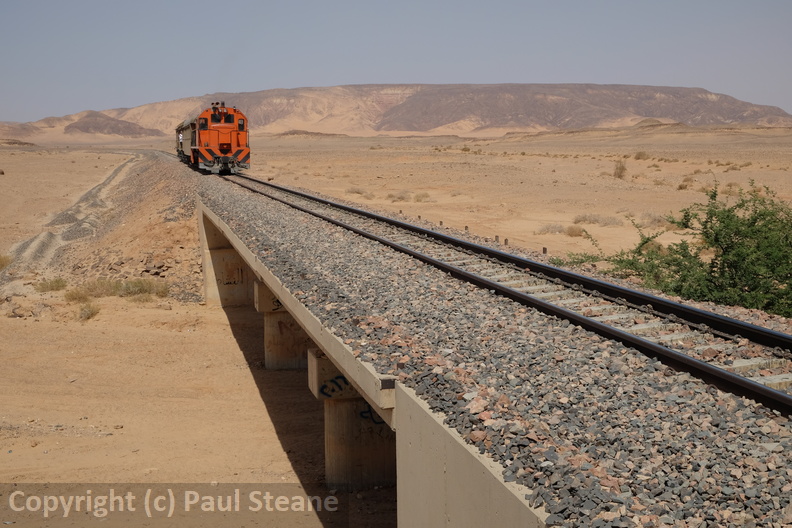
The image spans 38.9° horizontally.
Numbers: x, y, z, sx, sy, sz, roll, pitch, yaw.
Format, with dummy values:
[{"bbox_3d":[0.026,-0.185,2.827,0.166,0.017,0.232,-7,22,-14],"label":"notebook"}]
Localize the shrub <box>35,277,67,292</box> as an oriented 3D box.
[{"bbox_3d":[-10.717,0.636,34.800,0.980,0.420,0.750,-2,6,-17],"label":"shrub"}]

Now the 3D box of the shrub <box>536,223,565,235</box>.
[{"bbox_3d":[8.029,-1.845,58.300,1.450,0.560,1.100,1,6,8],"label":"shrub"}]

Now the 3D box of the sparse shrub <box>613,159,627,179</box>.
[{"bbox_3d":[27.492,-11.624,138.000,1.650,2.150,1.500,1,6,11],"label":"sparse shrub"}]

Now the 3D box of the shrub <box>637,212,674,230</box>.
[{"bbox_3d":[14.164,-2.311,61.000,1.950,0.870,1.500,1,6,13],"label":"shrub"}]

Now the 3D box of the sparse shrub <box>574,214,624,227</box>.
[{"bbox_3d":[11.315,-2.443,63.000,2.750,0.600,1.500,1,6,10],"label":"sparse shrub"}]

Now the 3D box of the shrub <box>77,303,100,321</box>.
[{"bbox_3d":[-8.469,1.313,31.000,0.610,0.460,0.540,-2,6,-15],"label":"shrub"}]

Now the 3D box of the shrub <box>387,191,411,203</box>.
[{"bbox_3d":[0.196,-5.295,88.000,1.850,0.820,1.500,0,6,0],"label":"shrub"}]

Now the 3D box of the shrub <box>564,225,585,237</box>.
[{"bbox_3d":[8.989,-1.687,56.500,1.020,0.550,0.950,1,6,9],"label":"shrub"}]

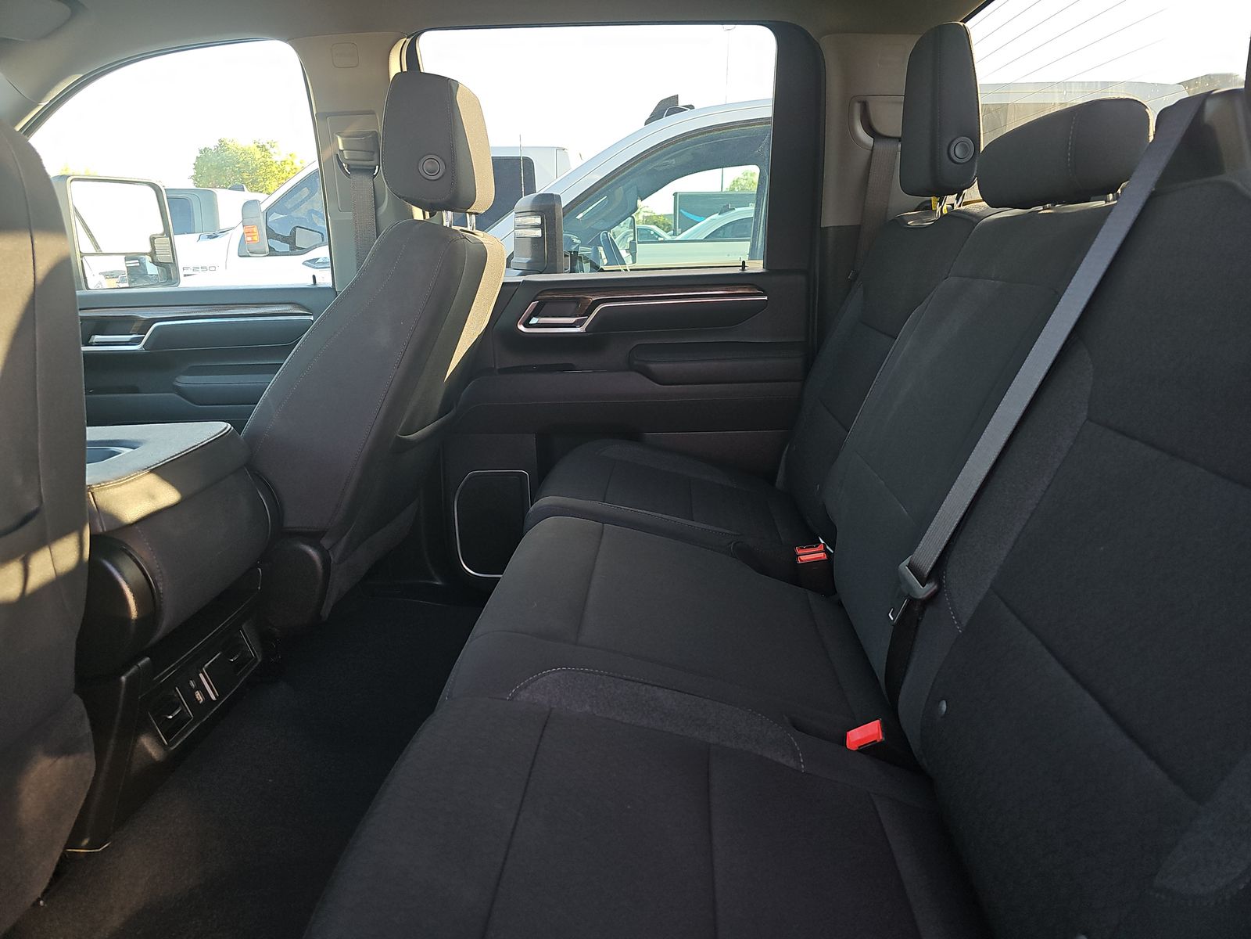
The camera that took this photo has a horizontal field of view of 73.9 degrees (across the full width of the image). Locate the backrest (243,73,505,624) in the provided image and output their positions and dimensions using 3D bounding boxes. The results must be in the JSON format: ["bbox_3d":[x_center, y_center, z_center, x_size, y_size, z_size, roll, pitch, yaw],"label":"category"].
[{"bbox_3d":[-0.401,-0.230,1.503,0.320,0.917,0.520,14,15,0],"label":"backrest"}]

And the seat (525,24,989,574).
[{"bbox_3d":[0.225,-0.233,1.487,0.810,0.975,0.540,-1,14,4],"label":"seat"}]

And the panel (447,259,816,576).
[{"bbox_3d":[-0.025,-0.084,1.897,0.870,0.735,0.130,-1,14,4],"label":"panel"}]

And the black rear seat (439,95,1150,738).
[{"bbox_3d":[0.198,-0.028,1.044,0.810,0.795,0.440,-1,14,4],"label":"black rear seat"}]

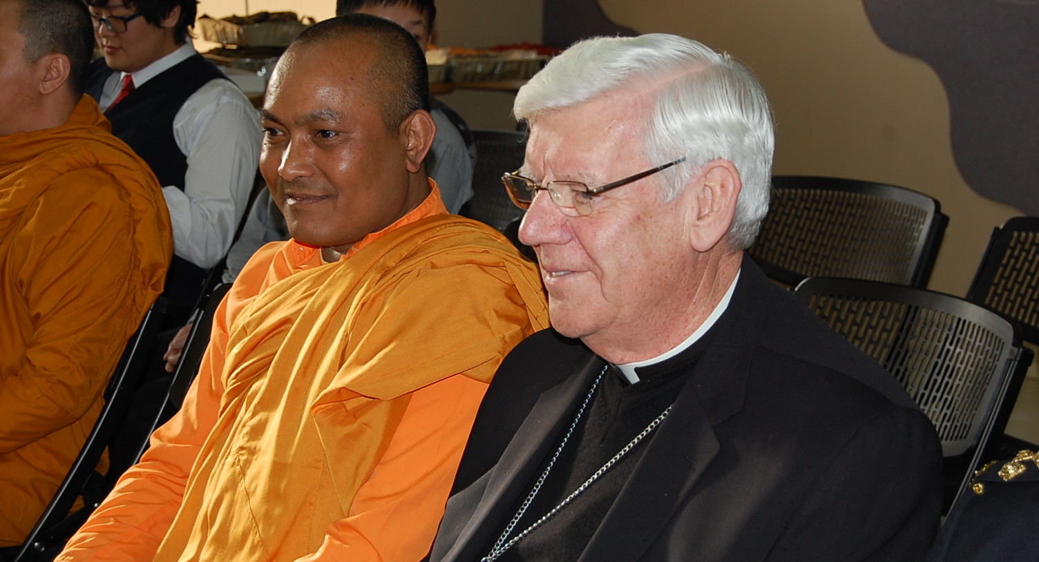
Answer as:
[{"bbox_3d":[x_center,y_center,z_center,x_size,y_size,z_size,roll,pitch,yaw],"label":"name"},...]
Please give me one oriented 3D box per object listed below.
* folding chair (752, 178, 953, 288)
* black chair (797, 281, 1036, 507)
[{"bbox_3d":[0.410,0.258,3.711,0.530,0.800,0.465,-9,15,-40],"label":"folding chair"},{"bbox_3d":[0.307,0.452,2.717,0.530,0.800,0.465,-7,13,-34],"label":"black chair"}]

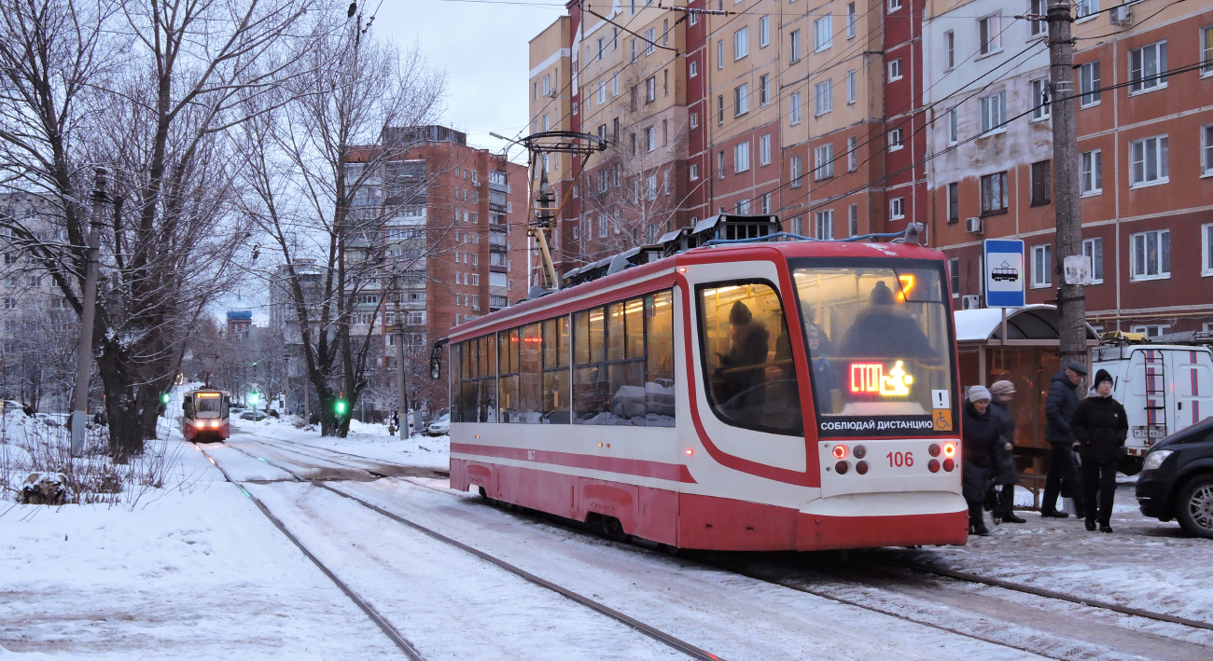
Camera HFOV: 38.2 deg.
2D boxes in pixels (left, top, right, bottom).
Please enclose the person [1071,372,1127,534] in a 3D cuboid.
[{"bbox_3d":[5.293,1.286,18.800,0.620,1.760,0.380,0,-1,-7],"label":"person"}]

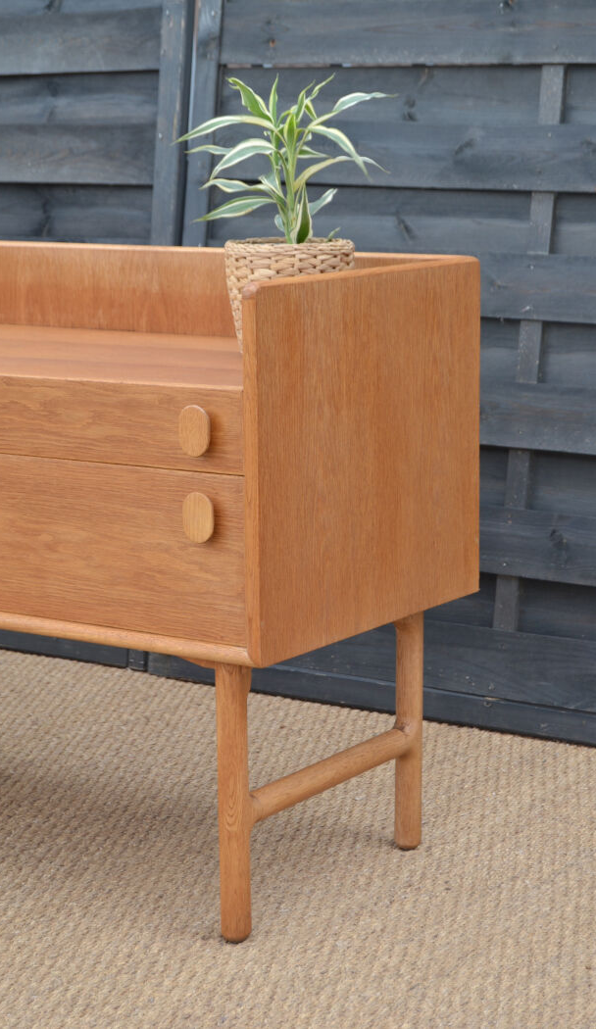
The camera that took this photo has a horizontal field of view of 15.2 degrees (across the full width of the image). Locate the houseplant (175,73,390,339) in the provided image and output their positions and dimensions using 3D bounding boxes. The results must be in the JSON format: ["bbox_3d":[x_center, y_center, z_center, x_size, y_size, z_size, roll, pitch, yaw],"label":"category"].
[{"bbox_3d":[-0.014,-0.323,2.439,0.232,0.311,0.209,-1,10,0],"label":"houseplant"}]

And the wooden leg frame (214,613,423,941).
[{"bbox_3d":[0.030,0.273,2.467,0.037,0.305,0.388,6,12,33],"label":"wooden leg frame"}]

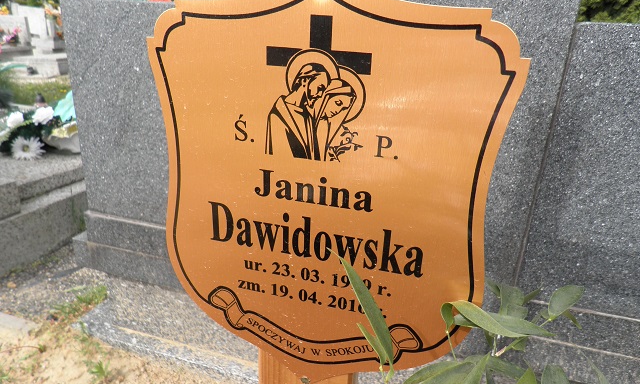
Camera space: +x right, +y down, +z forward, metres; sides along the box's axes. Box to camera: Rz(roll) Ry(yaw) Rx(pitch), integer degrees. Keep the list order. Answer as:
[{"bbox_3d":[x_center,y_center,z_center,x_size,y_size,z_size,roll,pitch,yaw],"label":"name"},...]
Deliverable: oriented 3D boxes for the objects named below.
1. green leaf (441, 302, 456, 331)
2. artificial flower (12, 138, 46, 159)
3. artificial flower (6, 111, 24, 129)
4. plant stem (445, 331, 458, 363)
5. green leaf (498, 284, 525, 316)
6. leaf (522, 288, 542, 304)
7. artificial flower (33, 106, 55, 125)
[{"bbox_3d":[0.085,0.083,0.295,0.011,0.019,0.010,10,19,18],"label":"green leaf"},{"bbox_3d":[-1.020,-0.152,1.550,0.117,0.085,0.060,-9,22,-32],"label":"artificial flower"},{"bbox_3d":[-1.112,-0.265,1.620,0.066,0.066,0.060,-9,22,-33],"label":"artificial flower"},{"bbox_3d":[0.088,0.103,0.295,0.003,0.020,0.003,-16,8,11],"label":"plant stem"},{"bbox_3d":[0.181,0.103,0.420,0.023,0.030,0.012,12,20,25],"label":"green leaf"},{"bbox_3d":[0.206,0.101,0.430,0.020,0.015,0.012,13,21,27],"label":"leaf"},{"bbox_3d":[-1.010,-0.279,1.620,0.080,0.066,0.070,-8,21,-31],"label":"artificial flower"}]

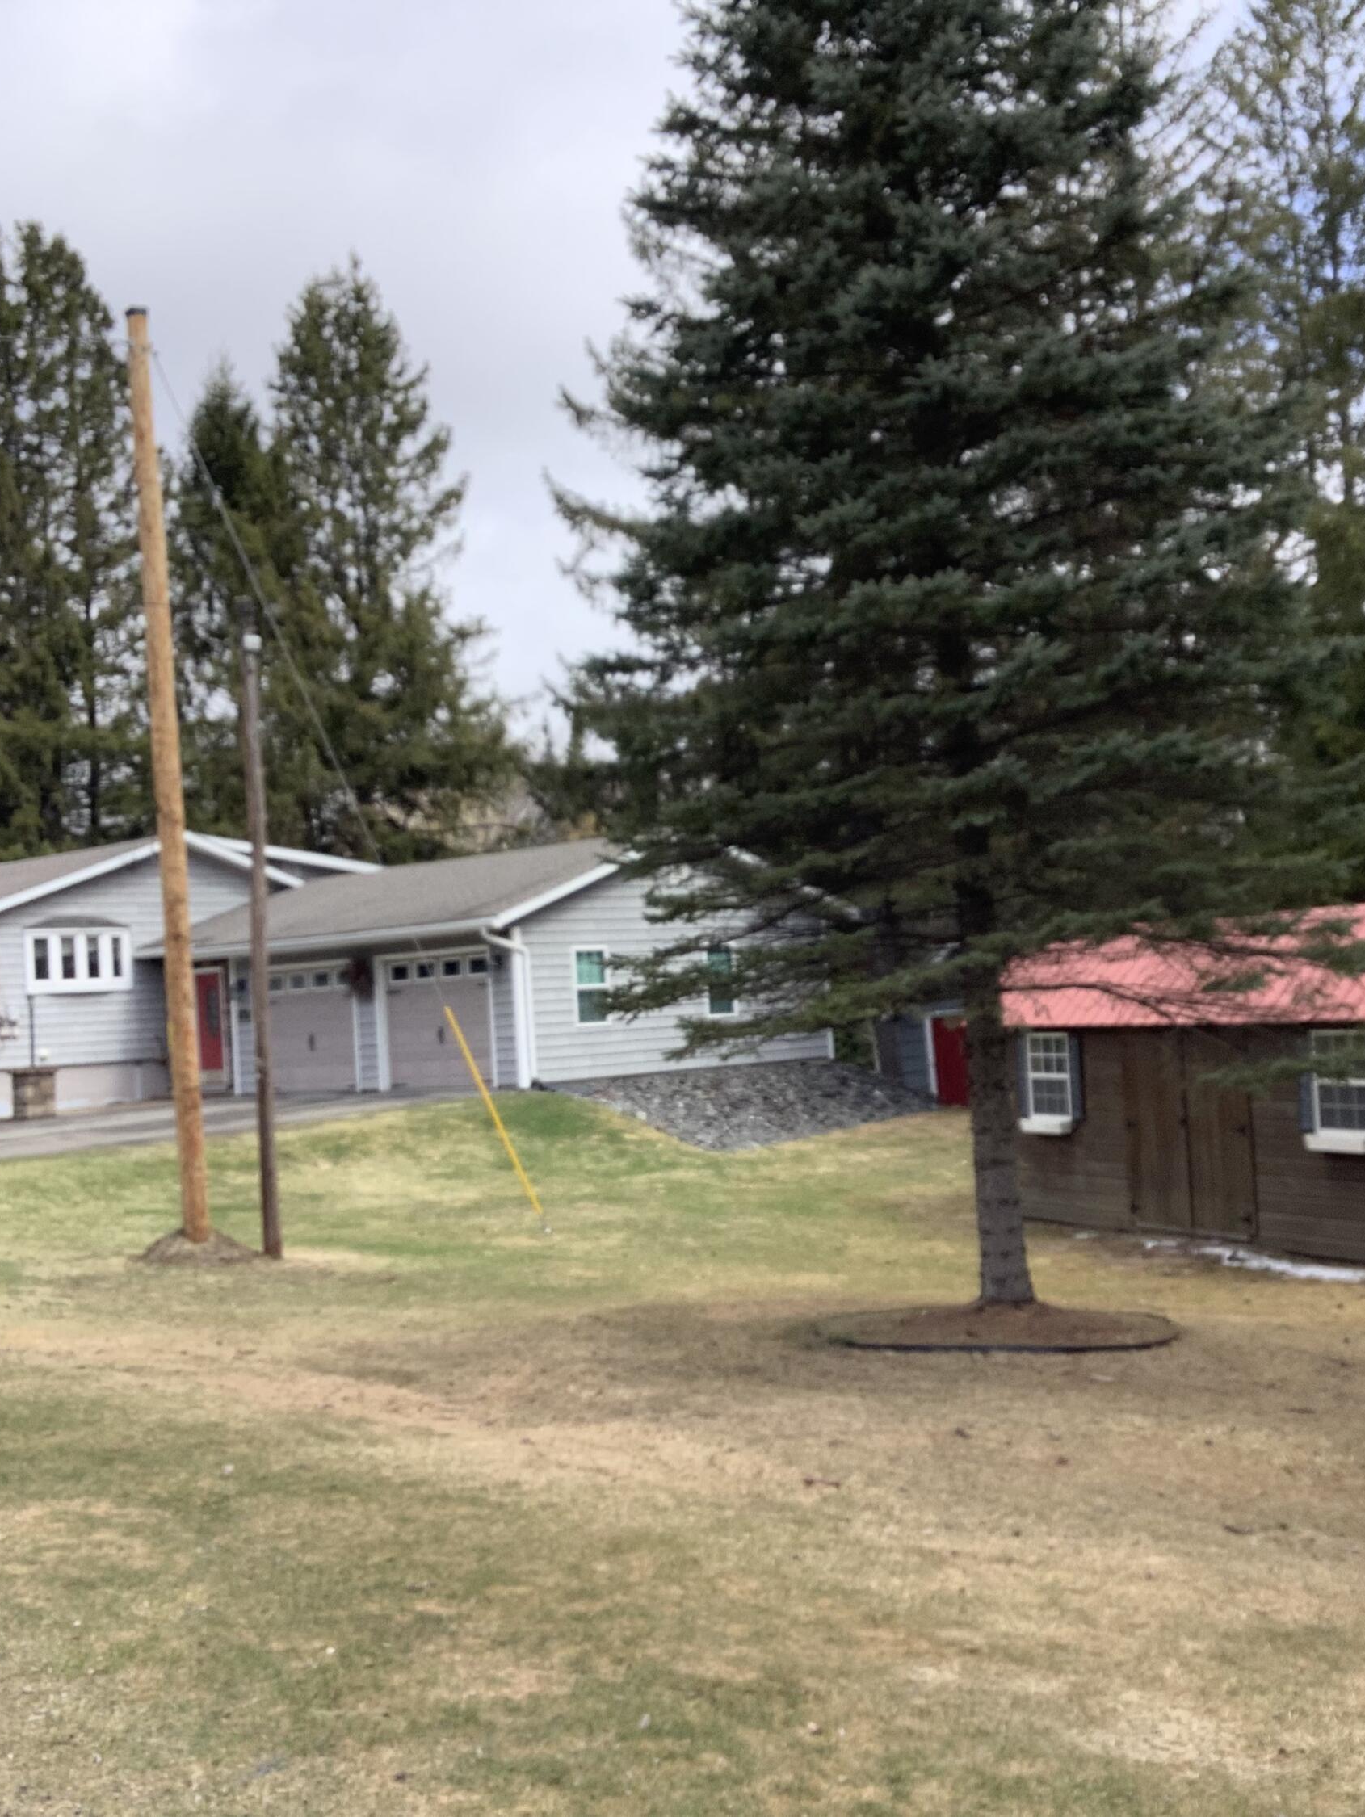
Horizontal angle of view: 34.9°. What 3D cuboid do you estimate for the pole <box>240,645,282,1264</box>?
[{"bbox_3d":[-4.123,0.198,21.158,0.180,6.381,0.180,-3,-3,0],"label":"pole"}]

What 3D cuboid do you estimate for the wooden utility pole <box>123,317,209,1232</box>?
[{"bbox_3d":[-5.040,-1.345,21.227,0.240,9.194,0.240,-4,-3,0],"label":"wooden utility pole"}]

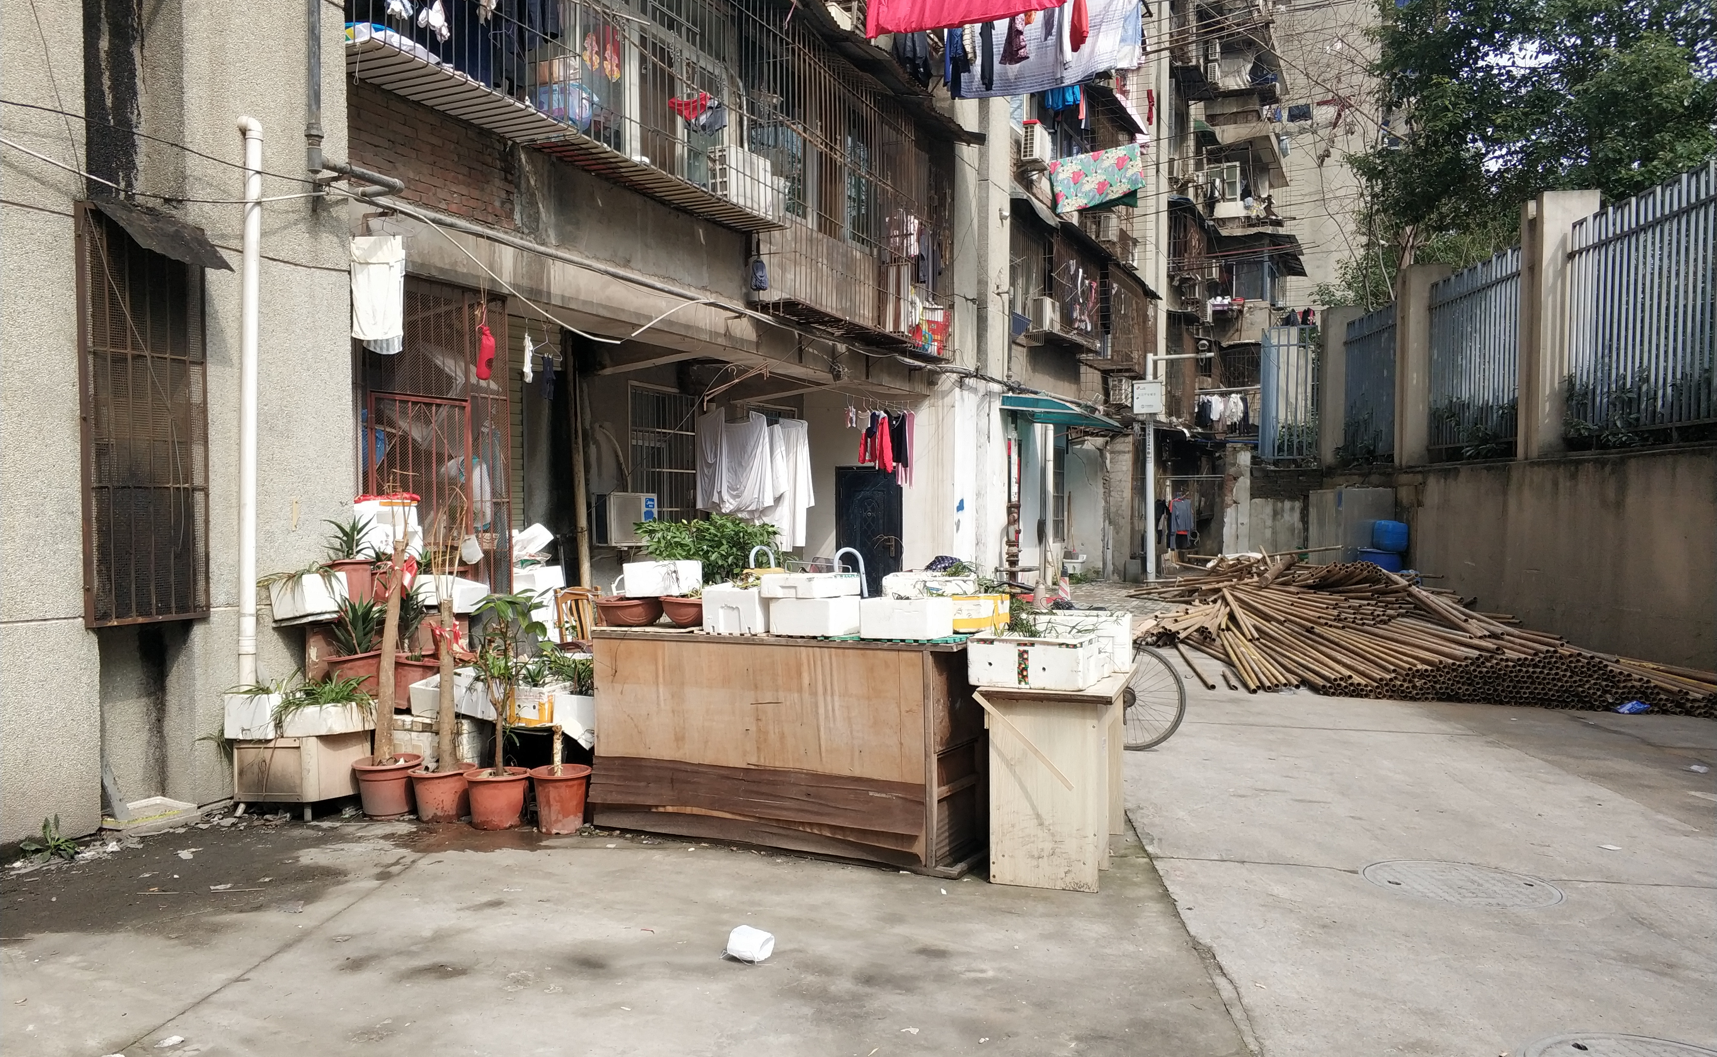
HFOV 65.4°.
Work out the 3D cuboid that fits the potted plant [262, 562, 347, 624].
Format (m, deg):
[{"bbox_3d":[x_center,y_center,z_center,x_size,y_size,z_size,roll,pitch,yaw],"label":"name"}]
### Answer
[{"bbox_3d":[-2.817,0.331,6.811,0.280,0.290,0.330,1,2,21],"label":"potted plant"}]

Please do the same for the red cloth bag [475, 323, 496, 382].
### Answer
[{"bbox_3d":[-2.272,-1.078,8.150,0.115,0.350,0.100,0,1,-18],"label":"red cloth bag"}]

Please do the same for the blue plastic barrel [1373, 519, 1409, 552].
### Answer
[{"bbox_3d":[7.157,0.096,18.000,0.460,0.420,0.440,1,1,27],"label":"blue plastic barrel"}]

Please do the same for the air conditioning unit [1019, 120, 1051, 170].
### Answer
[{"bbox_3d":[2.548,-5.519,19.300,0.280,0.550,0.760,1,1,25],"label":"air conditioning unit"}]

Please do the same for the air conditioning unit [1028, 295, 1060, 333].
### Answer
[{"bbox_3d":[2.767,-3.188,19.900,0.270,0.510,0.740,1,1,25],"label":"air conditioning unit"}]

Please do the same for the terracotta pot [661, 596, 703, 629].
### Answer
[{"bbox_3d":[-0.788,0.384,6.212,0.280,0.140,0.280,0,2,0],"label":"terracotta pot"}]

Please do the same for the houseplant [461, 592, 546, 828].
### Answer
[{"bbox_3d":[-1.626,0.823,6.164,0.350,1.080,0.330,0,2,0],"label":"houseplant"}]

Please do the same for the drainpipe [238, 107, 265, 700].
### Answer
[{"bbox_3d":[-2.913,-0.341,6.402,0.110,3.241,0.085,2,1,25],"label":"drainpipe"}]

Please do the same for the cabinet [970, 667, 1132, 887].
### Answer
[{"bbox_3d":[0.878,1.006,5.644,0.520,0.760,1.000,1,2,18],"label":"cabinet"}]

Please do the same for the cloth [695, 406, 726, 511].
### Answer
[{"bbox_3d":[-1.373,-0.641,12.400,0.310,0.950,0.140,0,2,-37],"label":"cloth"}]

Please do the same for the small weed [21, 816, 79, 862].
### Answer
[{"bbox_3d":[-3.495,1.337,5.780,0.220,0.150,0.200,0,2,-34],"label":"small weed"}]

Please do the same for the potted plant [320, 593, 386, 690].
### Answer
[{"bbox_3d":[-2.493,0.578,6.623,0.240,0.500,0.320,1,2,25],"label":"potted plant"}]

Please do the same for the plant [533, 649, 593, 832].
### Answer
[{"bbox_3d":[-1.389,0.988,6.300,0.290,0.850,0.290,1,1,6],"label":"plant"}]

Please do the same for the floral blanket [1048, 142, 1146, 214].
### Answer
[{"bbox_3d":[3.373,-4.964,19.000,1.360,0.820,0.180,1,1,26],"label":"floral blanket"}]

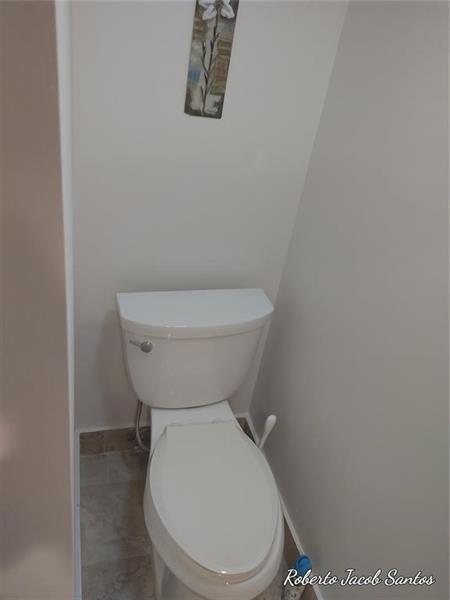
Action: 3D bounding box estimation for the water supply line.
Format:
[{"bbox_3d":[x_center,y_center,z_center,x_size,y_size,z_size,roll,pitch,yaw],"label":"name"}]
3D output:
[{"bbox_3d":[-0.293,0.451,1.616,0.060,0.285,0.060,-1,33,-18],"label":"water supply line"}]

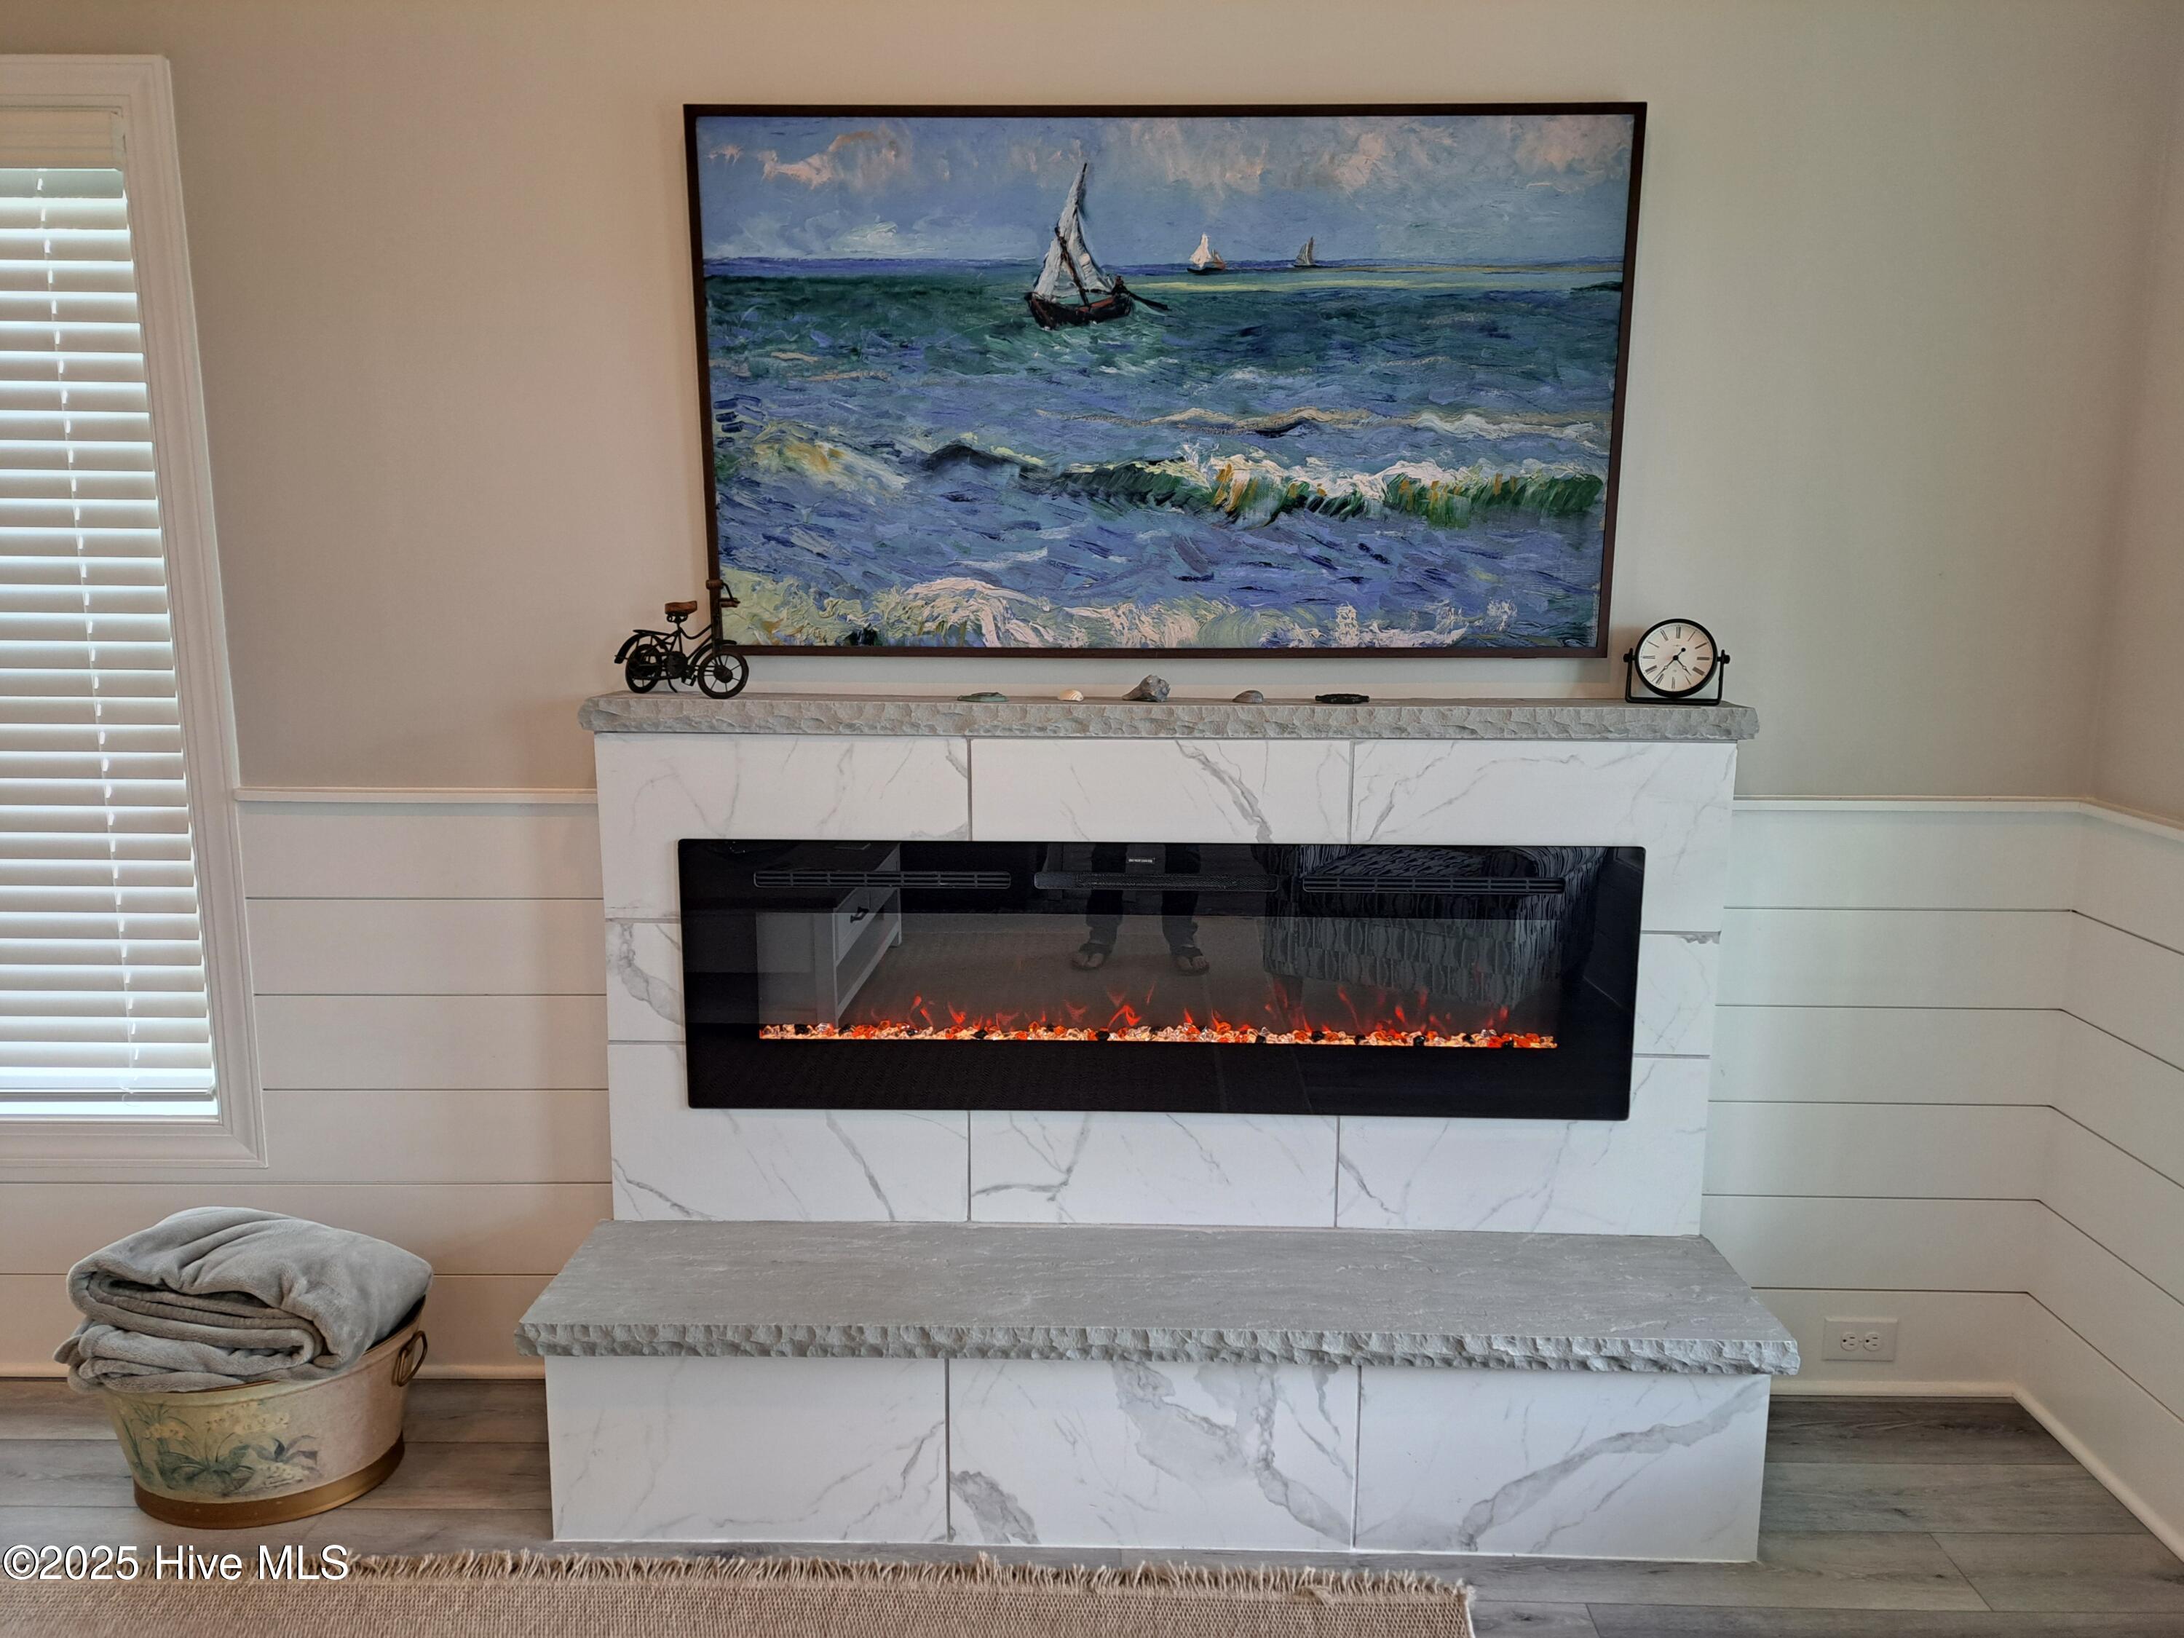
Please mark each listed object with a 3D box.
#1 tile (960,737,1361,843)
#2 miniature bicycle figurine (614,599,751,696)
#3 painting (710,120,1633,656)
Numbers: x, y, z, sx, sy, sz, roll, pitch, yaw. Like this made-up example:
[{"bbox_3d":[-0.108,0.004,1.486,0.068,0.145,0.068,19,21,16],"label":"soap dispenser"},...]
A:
[{"bbox_3d":[0.107,-0.044,2.402,0.601,0.169,0.014,0,9,1],"label":"tile"},{"bbox_3d":[-0.655,-0.286,2.400,0.255,0.184,0.085,6,10,31],"label":"miniature bicycle figurine"},{"bbox_3d":[0.109,-0.683,2.421,1.472,0.845,0.035,1,11,1],"label":"painting"}]

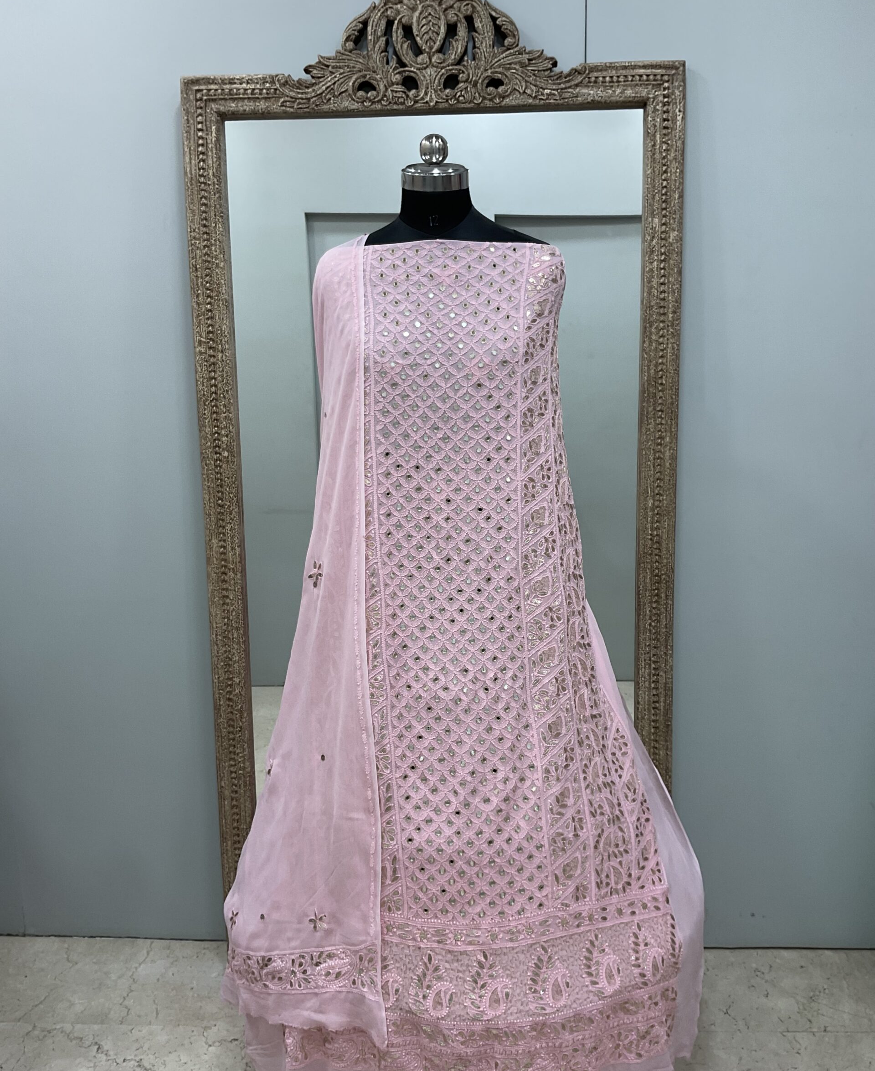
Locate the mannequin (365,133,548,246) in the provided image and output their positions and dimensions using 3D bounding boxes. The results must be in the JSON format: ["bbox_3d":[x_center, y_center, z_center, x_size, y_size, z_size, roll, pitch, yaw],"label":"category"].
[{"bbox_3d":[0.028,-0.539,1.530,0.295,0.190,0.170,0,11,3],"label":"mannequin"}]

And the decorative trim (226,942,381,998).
[{"bbox_3d":[-0.227,0.739,1.660,0.265,0.085,0.060,0,11,7],"label":"decorative trim"}]

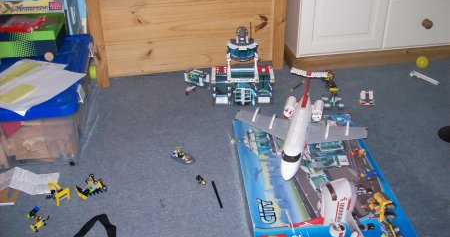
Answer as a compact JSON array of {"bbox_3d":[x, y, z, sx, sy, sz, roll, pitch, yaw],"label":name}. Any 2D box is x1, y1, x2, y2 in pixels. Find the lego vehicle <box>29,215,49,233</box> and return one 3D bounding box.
[{"bbox_3d":[-0.550,0.315,1.386,0.030,0.019,0.044,28,45,34],"label":"lego vehicle"}]

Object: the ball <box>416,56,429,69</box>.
[{"bbox_3d":[0.918,-0.259,2.171,0.061,0.061,0.061,13,38,21],"label":"ball"}]

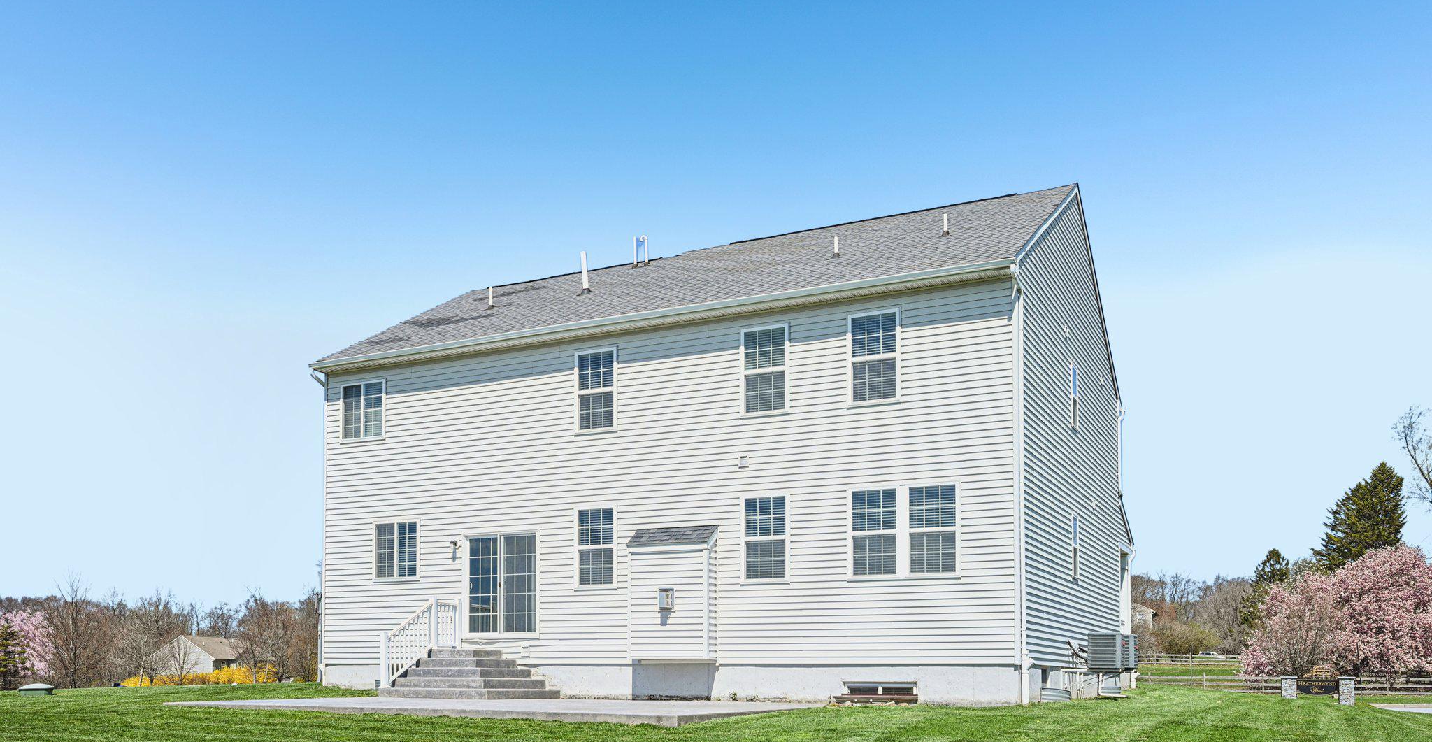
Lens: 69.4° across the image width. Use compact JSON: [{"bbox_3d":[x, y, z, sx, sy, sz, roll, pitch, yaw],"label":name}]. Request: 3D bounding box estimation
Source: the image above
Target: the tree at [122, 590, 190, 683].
[{"bbox_3d":[-35.201,16.739,65.000,4.300,5.700,4.300,-7,-15,27],"label":"tree"}]

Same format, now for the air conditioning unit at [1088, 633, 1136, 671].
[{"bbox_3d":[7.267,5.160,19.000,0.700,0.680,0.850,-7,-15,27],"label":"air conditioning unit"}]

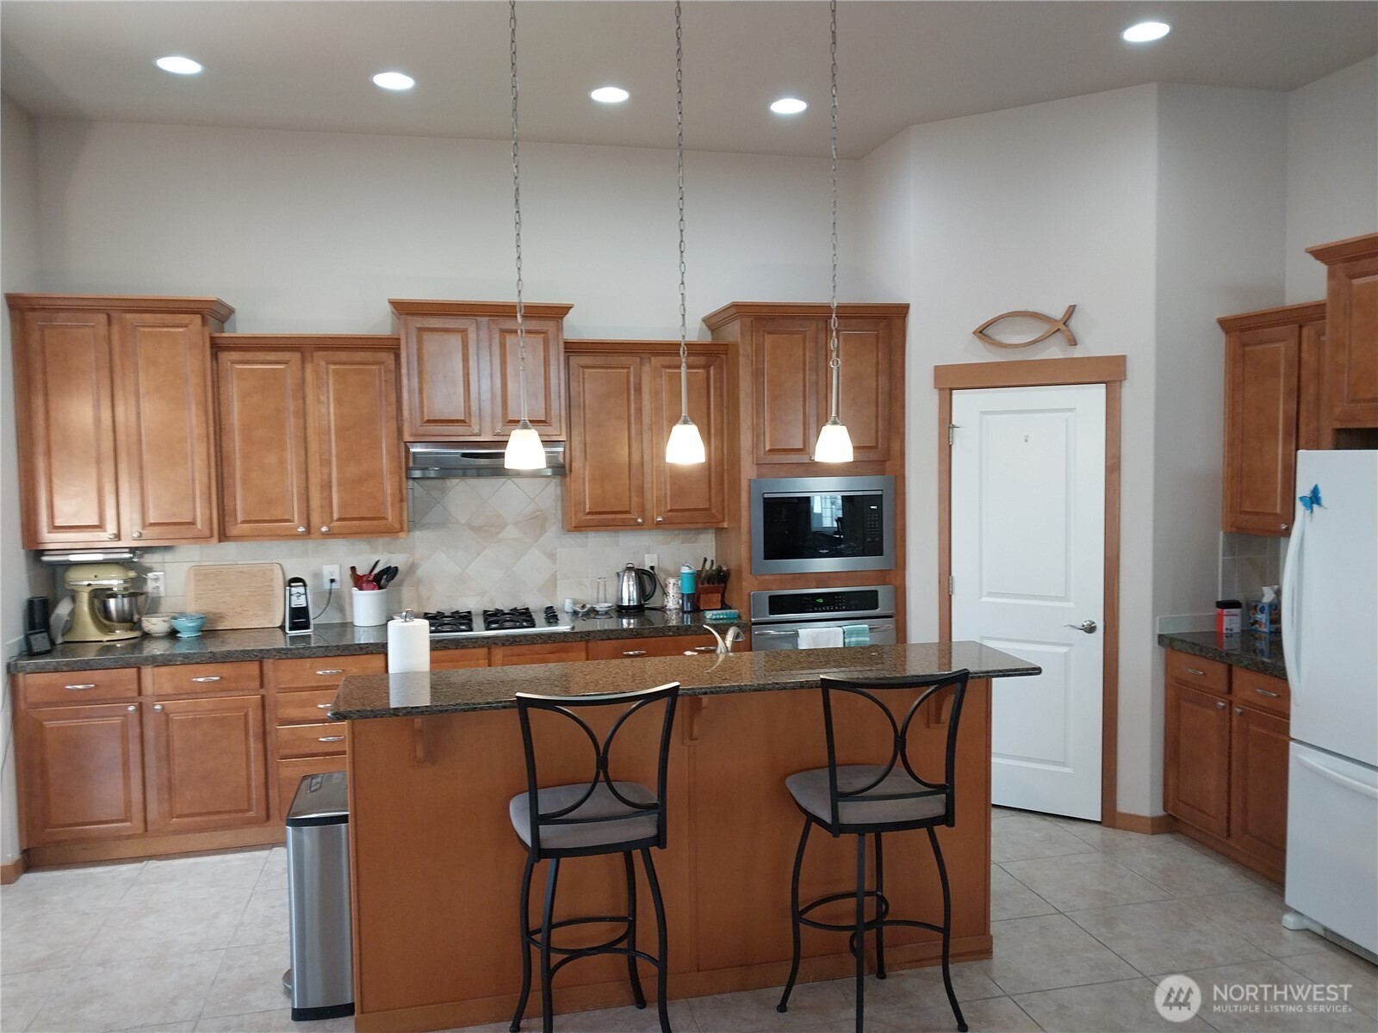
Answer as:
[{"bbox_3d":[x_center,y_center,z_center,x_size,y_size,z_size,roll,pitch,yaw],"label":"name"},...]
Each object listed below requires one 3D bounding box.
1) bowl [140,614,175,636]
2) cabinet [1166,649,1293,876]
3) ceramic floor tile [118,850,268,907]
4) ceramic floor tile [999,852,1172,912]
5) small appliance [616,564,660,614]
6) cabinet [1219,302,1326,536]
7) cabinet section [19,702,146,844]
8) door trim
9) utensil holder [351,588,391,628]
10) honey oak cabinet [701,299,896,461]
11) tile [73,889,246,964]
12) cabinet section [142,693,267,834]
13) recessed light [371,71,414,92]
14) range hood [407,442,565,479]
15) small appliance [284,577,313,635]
[{"bbox_3d":[-2.517,0.522,4.949,0.163,0.088,0.163,-1,3,-13],"label":"bowl"},{"bbox_3d":[2.517,1.023,4.330,0.610,0.872,0.801,-1,3,-13],"label":"cabinet"},{"bbox_3d":[-2.066,1.524,4.385,0.500,0.010,0.495,-2,3,-13],"label":"ceramic floor tile"},{"bbox_3d":[1.600,1.489,4.227,0.501,0.010,0.501,-2,3,-13],"label":"ceramic floor tile"},{"bbox_3d":[-0.272,0.372,5.403,0.212,0.262,0.155,-2,3,-13],"label":"small appliance"},{"bbox_3d":[2.652,-0.391,4.301,0.342,0.956,0.840,-2,3,-13],"label":"cabinet"},{"bbox_3d":[-2.620,1.078,4.671,0.456,0.572,0.520,-2,3,-11],"label":"cabinet section"},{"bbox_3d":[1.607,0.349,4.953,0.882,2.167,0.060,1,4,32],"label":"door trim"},{"bbox_3d":[-1.584,0.449,5.146,0.163,0.175,0.163,-2,3,-13],"label":"utensil holder"},{"bbox_3d":[0.581,-0.647,5.330,0.898,0.784,0.670,-1,3,-13],"label":"honey oak cabinet"},{"bbox_3d":[-1.955,1.556,3.918,0.501,0.010,0.501,-2,3,-13],"label":"tile"},{"bbox_3d":[-2.139,1.062,4.763,0.465,0.567,0.520,-2,3,-11],"label":"cabinet section"},{"bbox_3d":[-1.255,-1.852,4.401,0.180,0.020,0.180,-2,3,-13],"label":"recessed light"},{"bbox_3d":[-0.994,-0.279,5.084,0.726,0.165,0.480,-2,3,-13],"label":"range hood"},{"bbox_3d":[-1.868,0.422,4.973,0.122,0.256,0.115,-2,3,-13],"label":"small appliance"}]

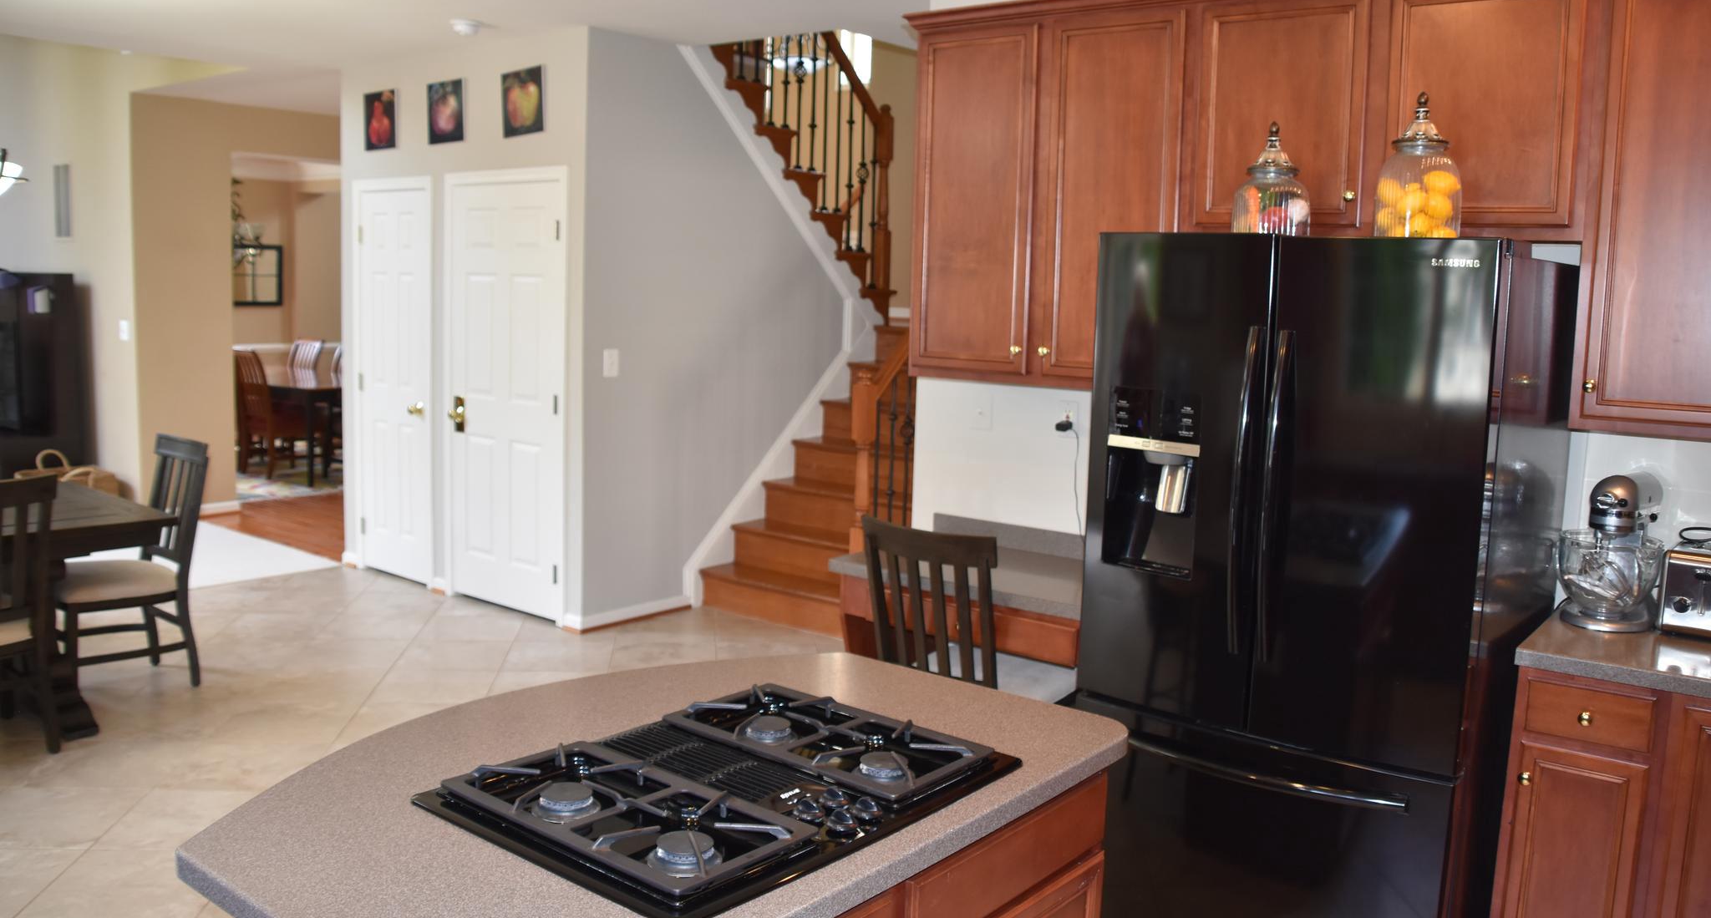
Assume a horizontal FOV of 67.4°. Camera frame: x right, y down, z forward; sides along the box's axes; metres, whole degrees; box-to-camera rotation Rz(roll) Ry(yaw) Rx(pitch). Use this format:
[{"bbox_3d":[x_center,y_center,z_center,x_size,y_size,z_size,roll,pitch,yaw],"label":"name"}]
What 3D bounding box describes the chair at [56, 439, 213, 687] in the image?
[{"bbox_3d":[-2.866,0.429,4.958,0.465,0.955,0.550,8,9,38],"label":"chair"}]

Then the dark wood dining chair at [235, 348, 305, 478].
[{"bbox_3d":[-4.703,-0.369,10.425,0.480,1.010,0.560,8,9,38],"label":"dark wood dining chair"}]

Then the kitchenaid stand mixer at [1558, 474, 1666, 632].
[{"bbox_3d":[1.909,0.221,3.201,0.360,0.360,0.250,-5,10,-44],"label":"kitchenaid stand mixer"}]

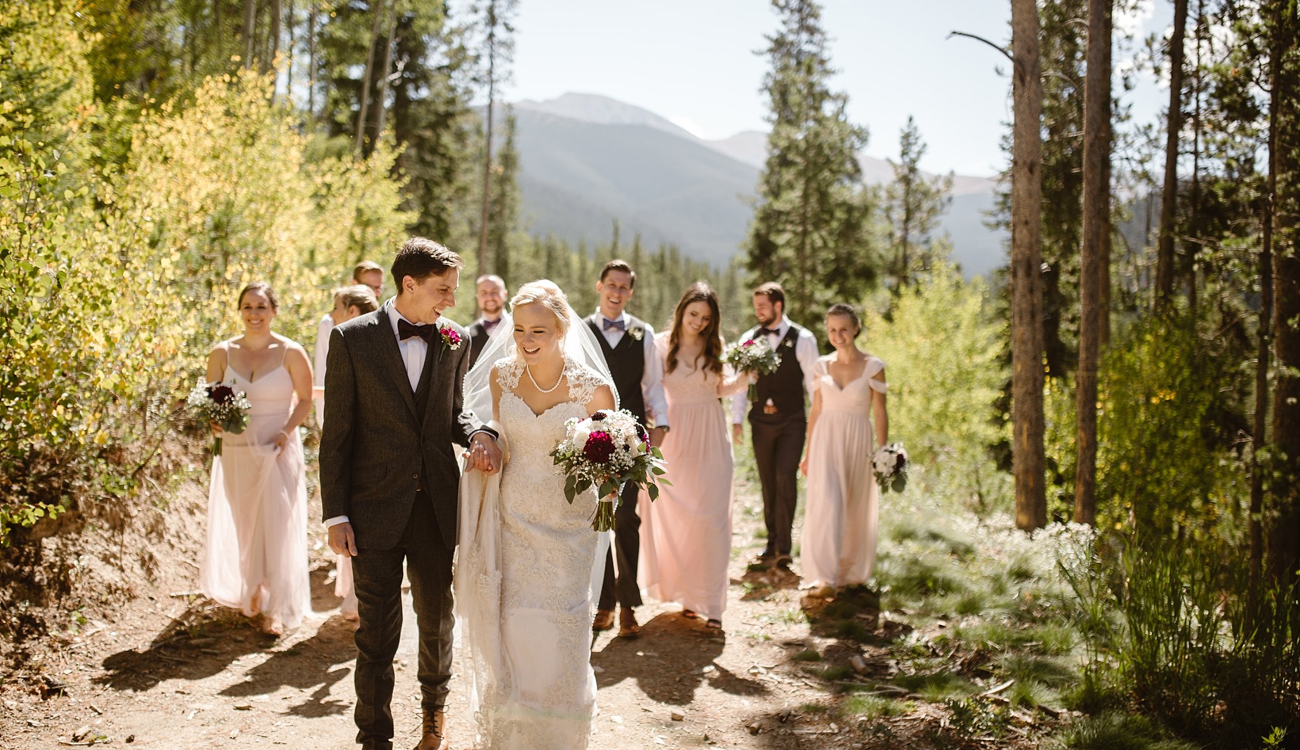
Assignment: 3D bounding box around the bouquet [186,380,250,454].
[{"bbox_3d":[-2.027,0.201,5.950,0.310,0.355,0.280,0,2,-6],"label":"bouquet"}]

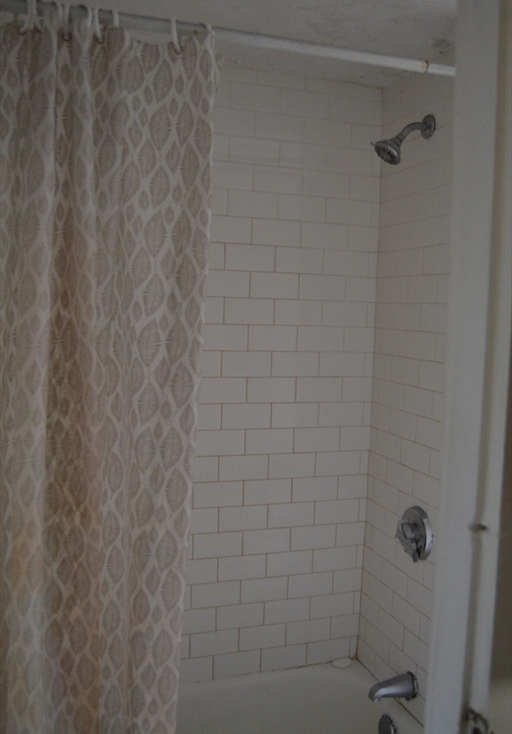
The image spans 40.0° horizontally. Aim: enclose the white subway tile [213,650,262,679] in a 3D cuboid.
[{"bbox_3d":[-0.058,0.918,2.180,0.152,0.076,0.009,0,5,-18],"label":"white subway tile"}]

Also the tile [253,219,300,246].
[{"bbox_3d":[0.062,-0.396,2.088,0.154,0.076,0.008,0,5,-19],"label":"tile"}]

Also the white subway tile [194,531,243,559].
[{"bbox_3d":[-0.114,0.529,2.100,0.153,0.076,0.009,0,5,-19],"label":"white subway tile"}]

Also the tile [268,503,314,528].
[{"bbox_3d":[0.106,0.454,2.167,0.153,0.076,0.009,0,5,-19],"label":"tile"}]

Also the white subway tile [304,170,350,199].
[{"bbox_3d":[0.212,-0.549,2.124,0.154,0.076,0.008,0,5,-19],"label":"white subway tile"}]

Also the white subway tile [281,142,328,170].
[{"bbox_3d":[0.142,-0.626,2.096,0.152,0.076,0.009,0,5,-18],"label":"white subway tile"}]

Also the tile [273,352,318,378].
[{"bbox_3d":[0.120,-0.008,2.124,0.152,0.075,0.009,0,5,-19],"label":"tile"}]

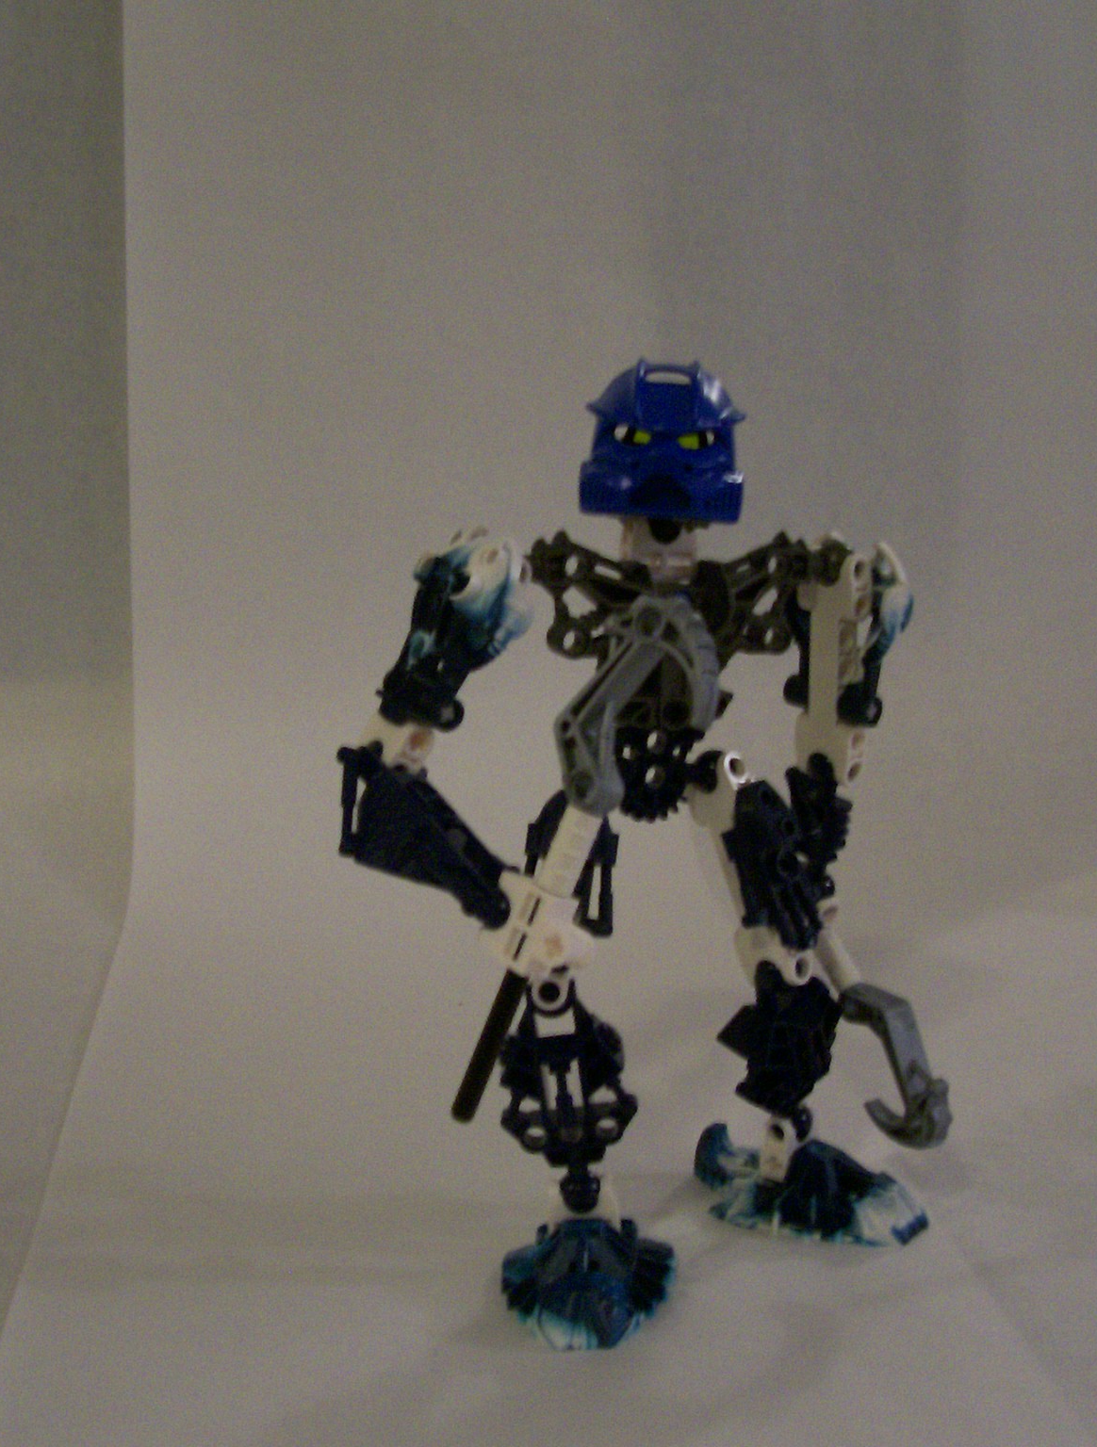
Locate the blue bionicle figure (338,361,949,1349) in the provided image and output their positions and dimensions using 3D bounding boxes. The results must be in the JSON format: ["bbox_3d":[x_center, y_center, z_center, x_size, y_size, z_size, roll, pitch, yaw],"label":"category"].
[{"bbox_3d":[0.019,0.022,0.411,0.129,0.198,0.100,-1,7,-12],"label":"blue bionicle figure"}]

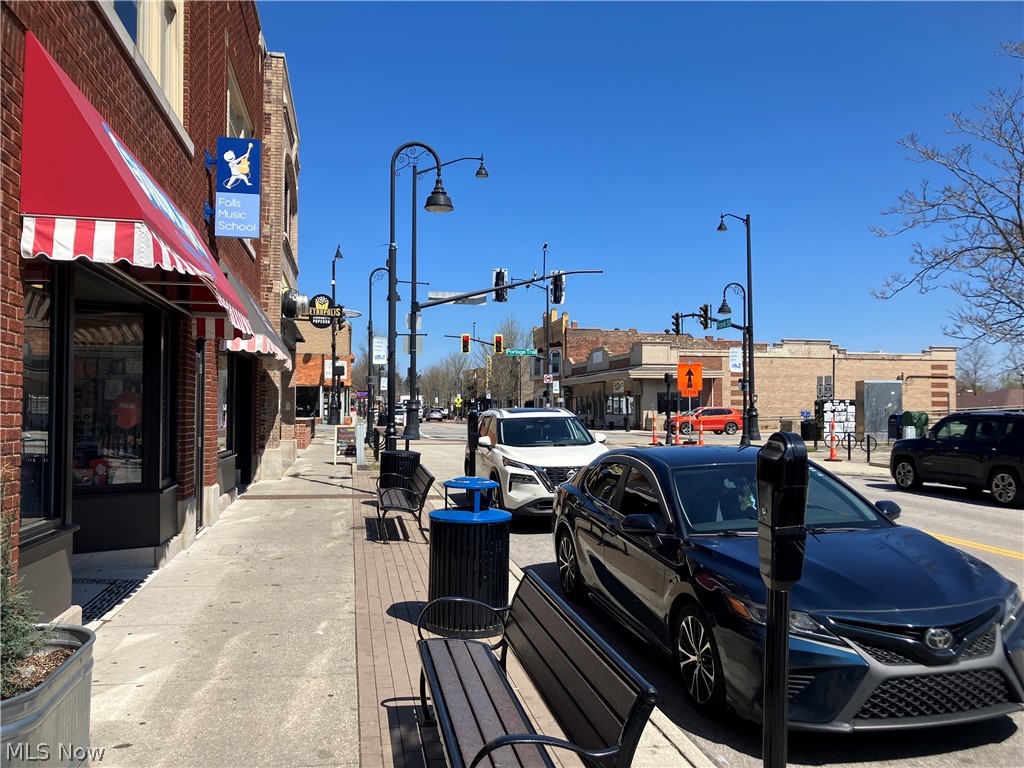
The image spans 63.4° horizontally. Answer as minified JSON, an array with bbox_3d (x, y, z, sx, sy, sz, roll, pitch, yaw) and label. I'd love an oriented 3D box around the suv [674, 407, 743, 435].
[{"bbox_3d":[11.250,2.139,48.515,4.680,1.680,1.860,0,-1,-12],"label":"suv"}]

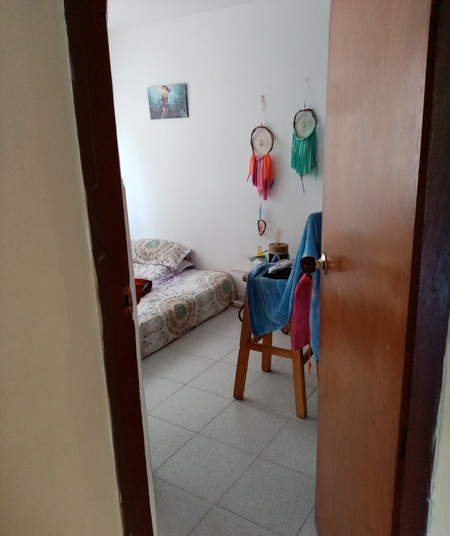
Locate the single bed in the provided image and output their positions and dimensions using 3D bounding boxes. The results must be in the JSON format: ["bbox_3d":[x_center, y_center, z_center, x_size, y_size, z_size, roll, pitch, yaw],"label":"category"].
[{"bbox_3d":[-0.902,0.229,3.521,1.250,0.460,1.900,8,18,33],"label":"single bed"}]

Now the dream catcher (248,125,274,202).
[{"bbox_3d":[0.288,-0.828,3.614,0.215,0.590,0.040,8,18,33],"label":"dream catcher"}]

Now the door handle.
[{"bbox_3d":[0.262,-0.010,1.317,0.078,0.060,0.060,-2,15,0],"label":"door handle"}]

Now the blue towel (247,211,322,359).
[{"bbox_3d":[0.317,0.042,2.195,0.420,0.640,0.280,8,18,33],"label":"blue towel"}]

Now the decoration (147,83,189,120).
[{"bbox_3d":[-0.512,-1.463,3.979,0.430,0.280,0.025,8,18,33],"label":"decoration"}]

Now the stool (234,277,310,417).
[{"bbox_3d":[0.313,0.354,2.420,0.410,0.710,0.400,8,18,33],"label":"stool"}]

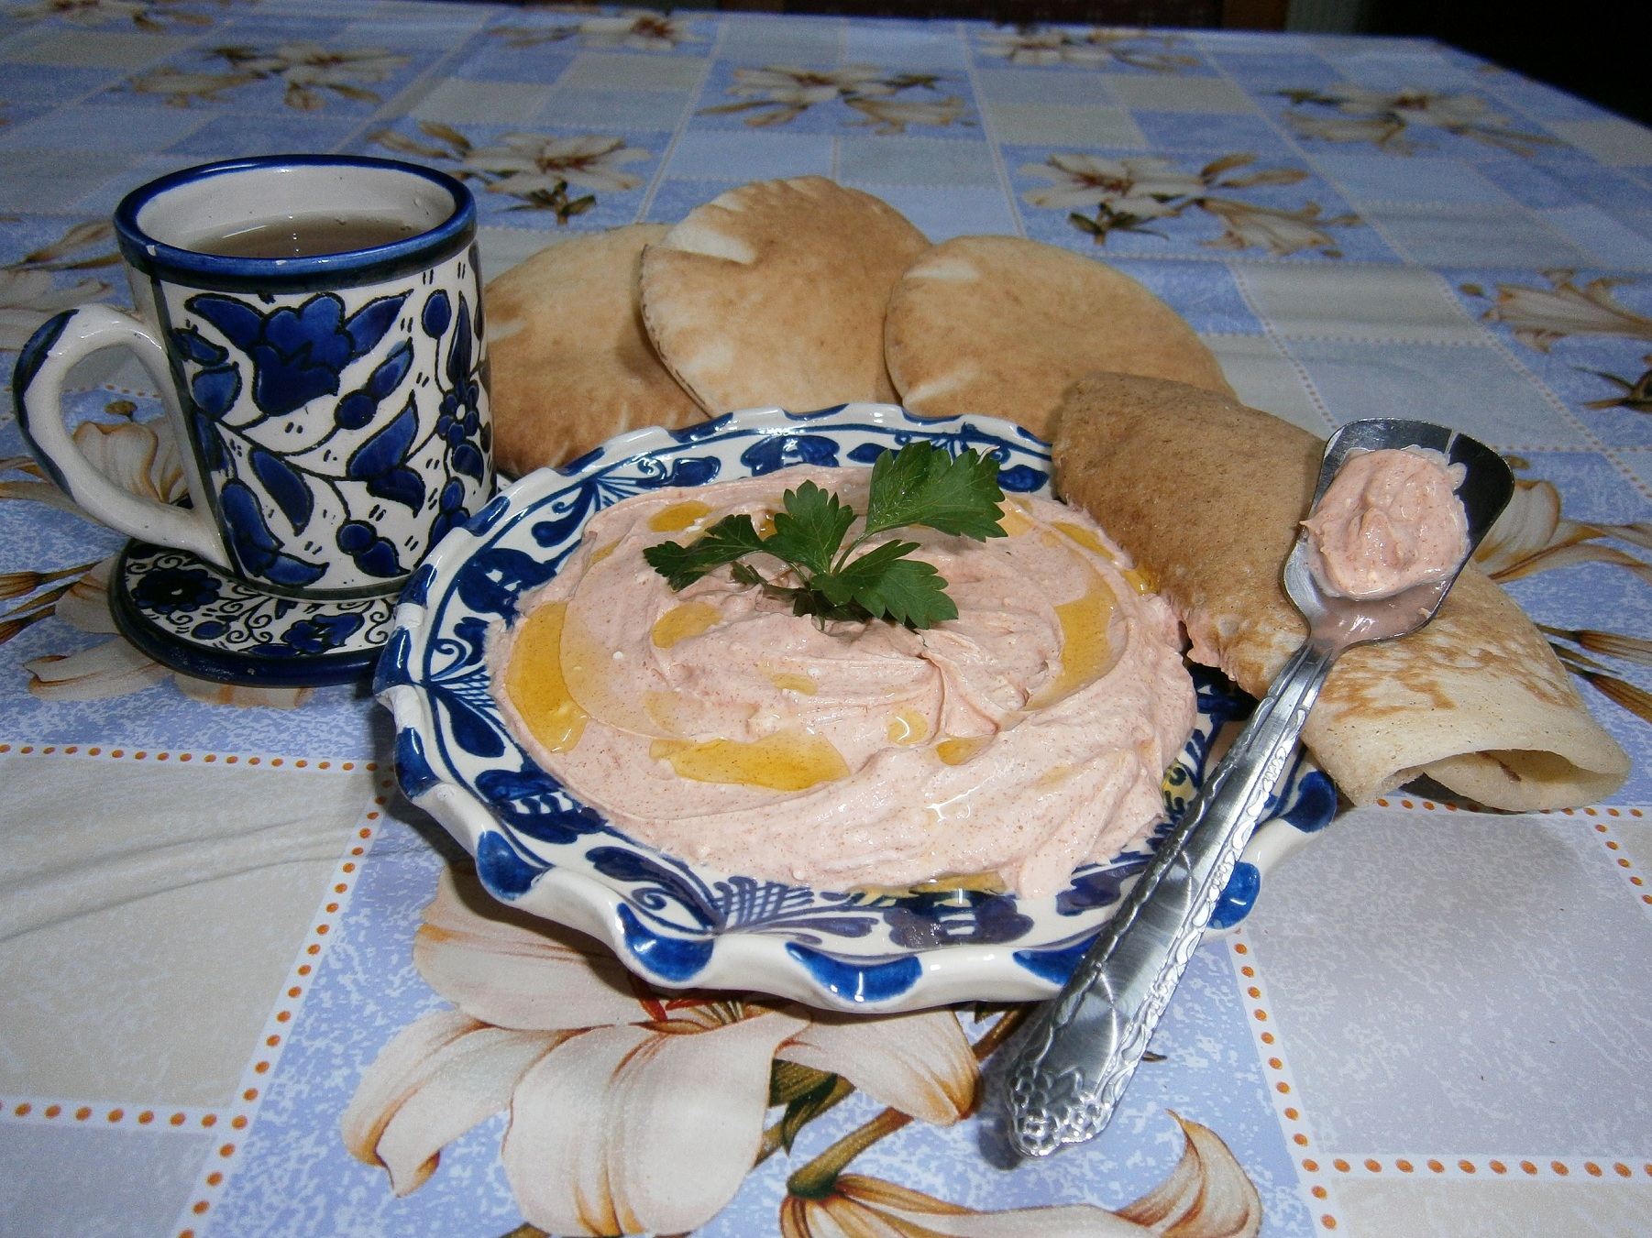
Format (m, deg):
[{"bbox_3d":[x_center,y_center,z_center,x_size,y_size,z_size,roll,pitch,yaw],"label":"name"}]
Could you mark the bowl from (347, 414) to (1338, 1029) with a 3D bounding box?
[{"bbox_3d":[0.007,0.014,0.294,0.210,0.041,0.210,1,36,-1],"label":"bowl"}]

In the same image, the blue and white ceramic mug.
[{"bbox_3d":[-0.144,-0.059,0.328,0.113,0.094,0.084,-23,43,-30],"label":"blue and white ceramic mug"}]

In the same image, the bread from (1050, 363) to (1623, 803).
[{"bbox_3d":[0.124,-0.016,0.332,0.109,0.052,0.160,-11,38,-17],"label":"bread"}]

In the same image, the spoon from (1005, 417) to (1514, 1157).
[{"bbox_3d":[0.093,0.012,0.247,0.043,0.025,0.218,22,49,25],"label":"spoon"}]

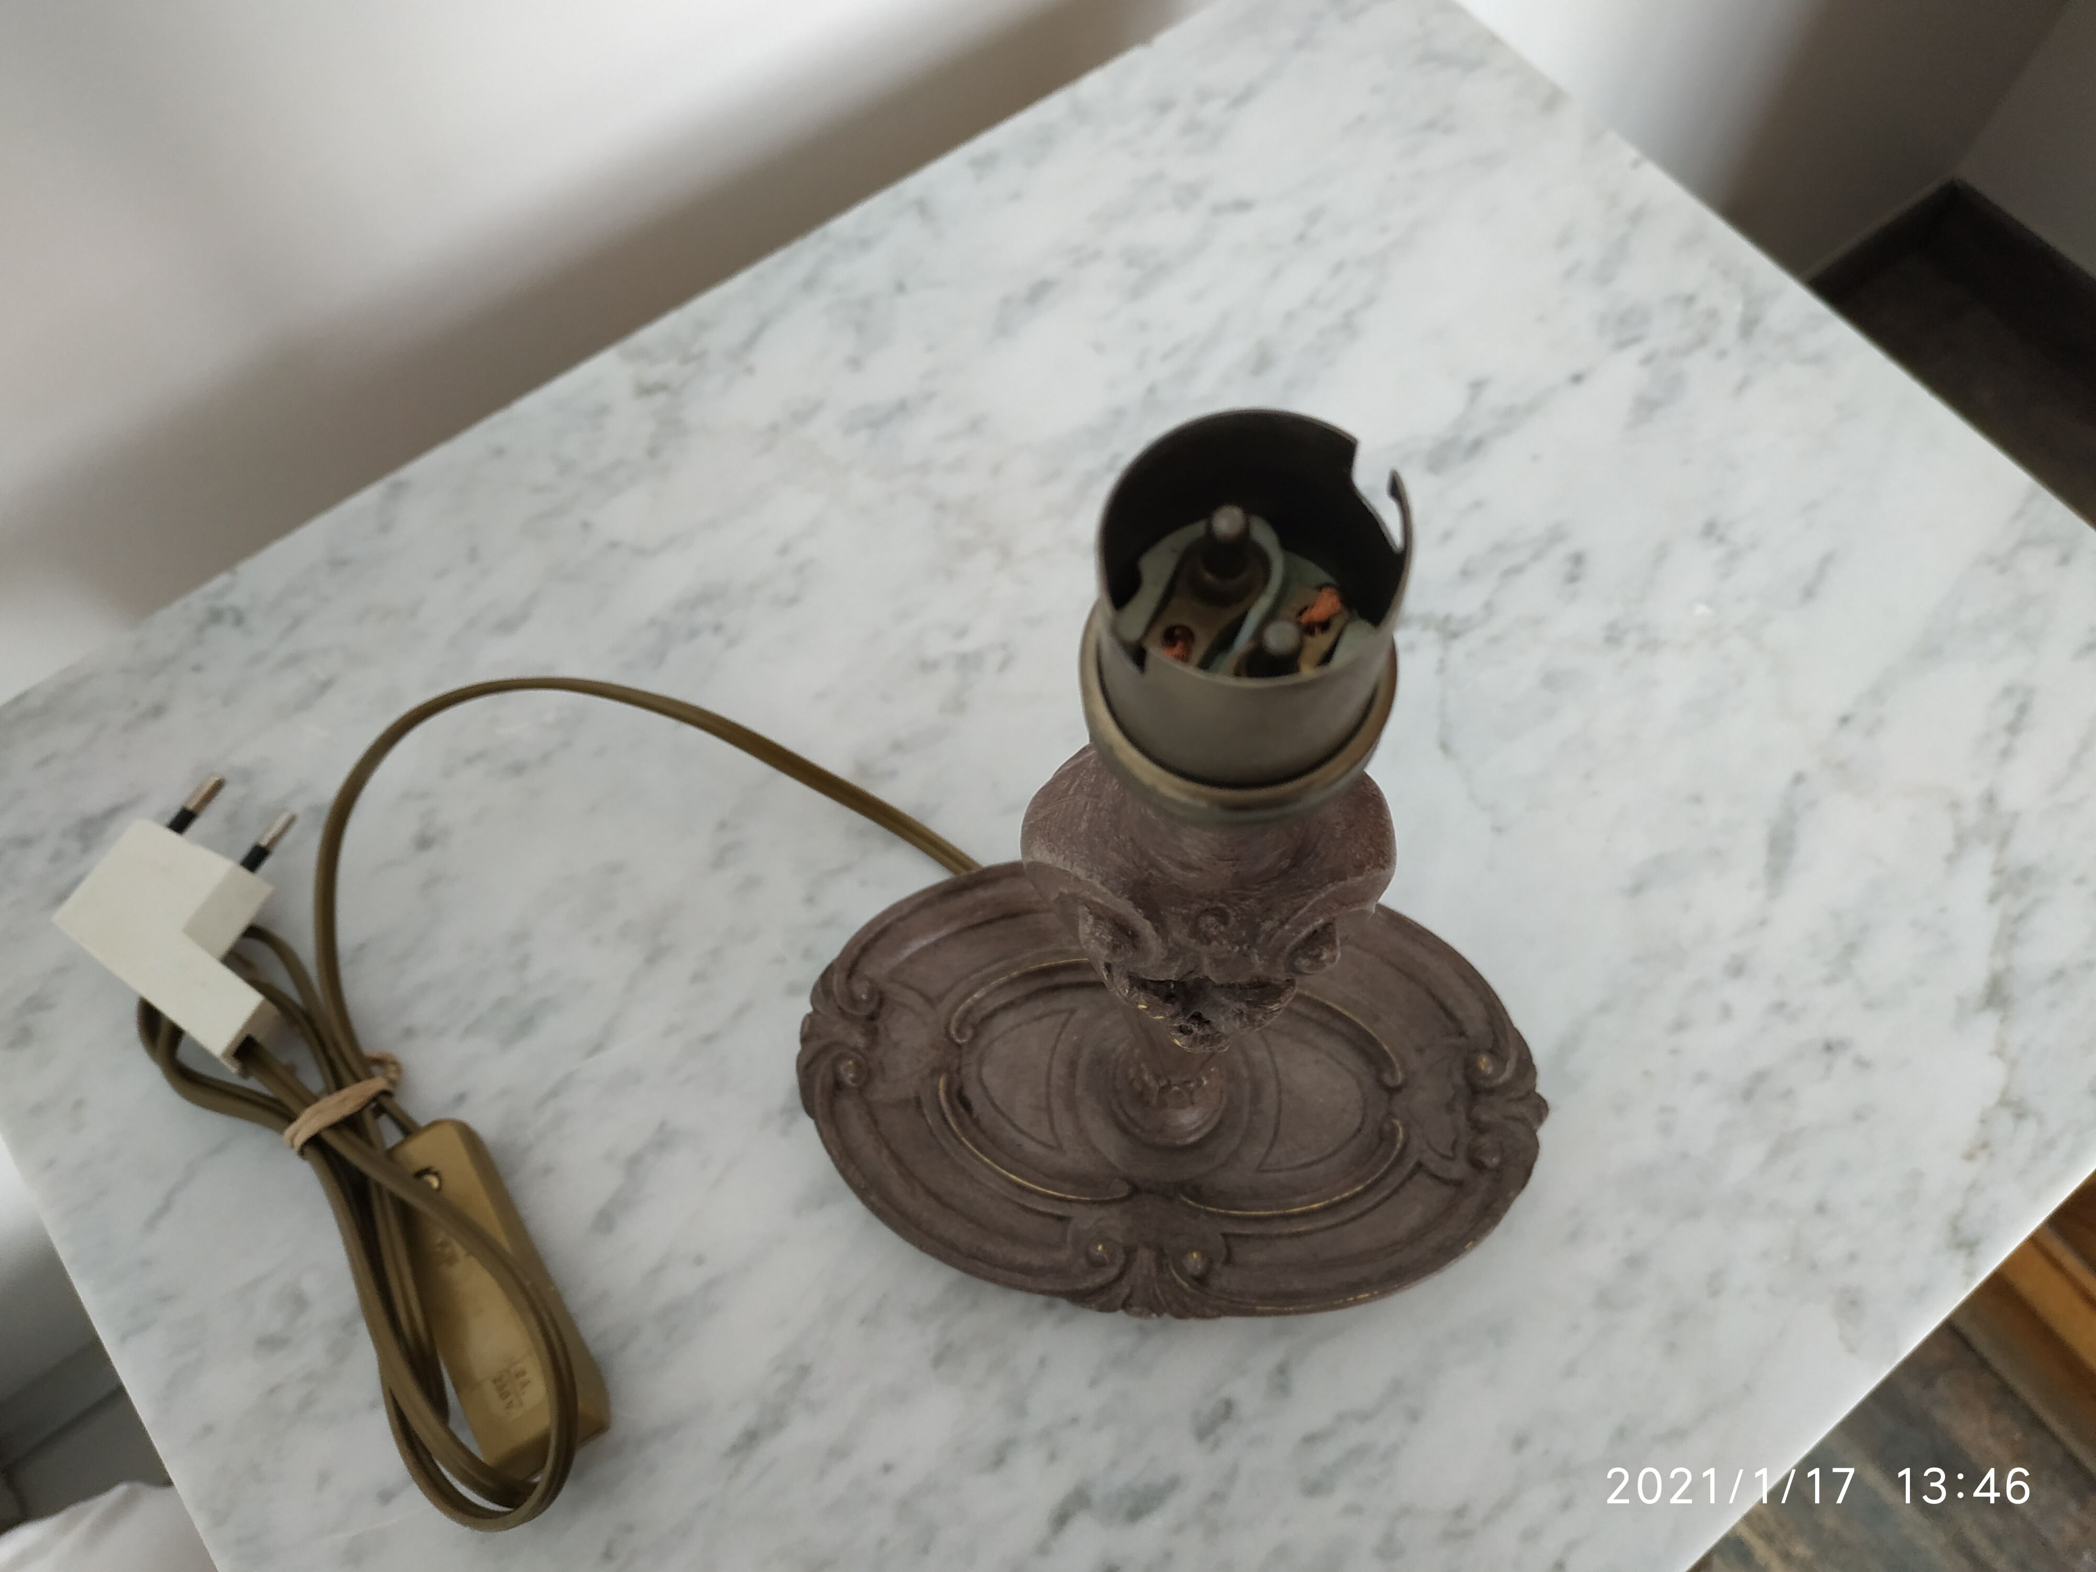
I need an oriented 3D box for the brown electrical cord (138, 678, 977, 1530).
[{"bbox_3d":[-0.114,0.046,0.300,0.135,0.028,0.162,28,71,11],"label":"brown electrical cord"}]

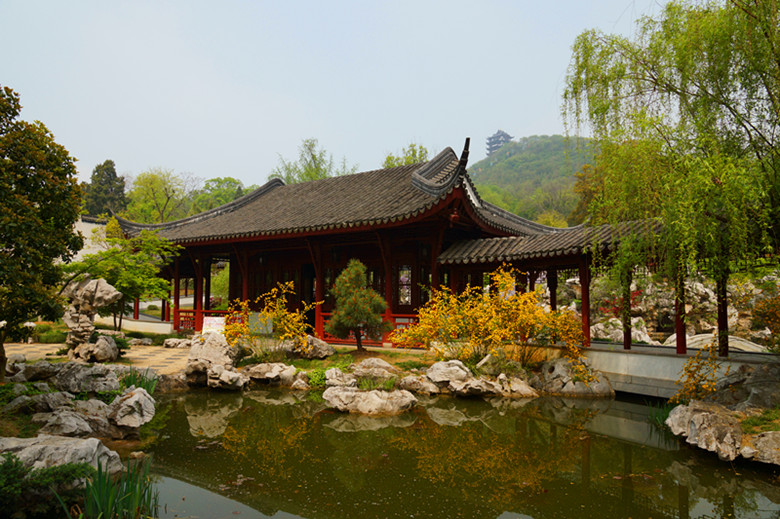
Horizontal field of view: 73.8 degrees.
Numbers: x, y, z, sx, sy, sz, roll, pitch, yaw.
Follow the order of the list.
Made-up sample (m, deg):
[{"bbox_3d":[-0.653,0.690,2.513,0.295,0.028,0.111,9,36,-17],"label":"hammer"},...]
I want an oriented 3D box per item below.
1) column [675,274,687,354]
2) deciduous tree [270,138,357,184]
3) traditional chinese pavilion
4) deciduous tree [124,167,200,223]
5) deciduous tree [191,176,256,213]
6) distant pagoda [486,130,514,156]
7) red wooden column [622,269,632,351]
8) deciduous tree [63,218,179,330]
[{"bbox_3d":[5.702,0.792,10.200,0.185,2.150,0.185,-3,-5,35],"label":"column"},{"bbox_3d":[-6.035,-2.834,41.000,7.000,13.300,6.500,0,-4,0],"label":"deciduous tree"},{"bbox_3d":[-1.840,-0.392,22.160,17.094,7.350,11.466,-3,-5,35],"label":"traditional chinese pavilion"},{"bbox_3d":[-19.785,-2.423,45.000,6.800,12.000,6.800,0,-4,0],"label":"deciduous tree"},{"bbox_3d":[-18.371,-1.892,57.000,8.500,13.000,8.500,0,-4,0],"label":"deciduous tree"},{"bbox_3d":[109.563,-109.062,520.000,22.000,29.000,22.000,0,-4,0],"label":"distant pagoda"},{"bbox_3d":[5.491,1.002,12.000,0.170,2.150,0.170,-3,-5,35],"label":"red wooden column"},{"bbox_3d":[-11.927,0.934,23.000,5.000,5.000,4.500,0,-4,0],"label":"deciduous tree"}]

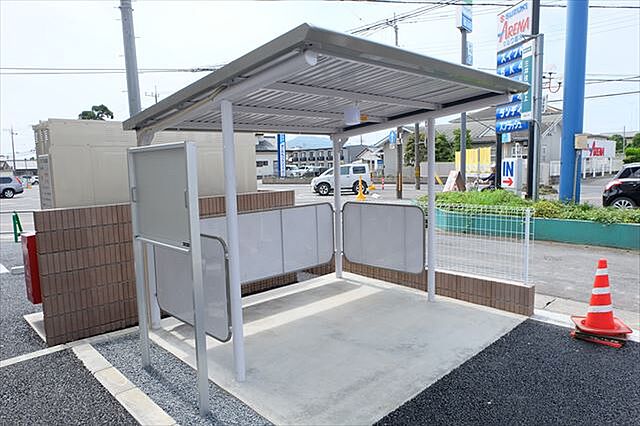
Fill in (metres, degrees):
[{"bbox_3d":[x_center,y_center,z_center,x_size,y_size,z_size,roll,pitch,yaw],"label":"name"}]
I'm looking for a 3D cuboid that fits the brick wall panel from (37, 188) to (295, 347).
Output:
[{"bbox_3d":[-1.515,0.488,5.165,3.200,1.290,0.120,-7,8,-43],"label":"brick wall panel"}]

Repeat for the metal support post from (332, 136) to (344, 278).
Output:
[{"bbox_3d":[0.277,-0.078,6.241,0.085,2.090,0.085,-7,8,-43],"label":"metal support post"}]

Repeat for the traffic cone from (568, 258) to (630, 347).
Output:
[{"bbox_3d":[2.622,0.775,3.962,0.400,0.740,0.400,-2,6,-3],"label":"traffic cone"}]

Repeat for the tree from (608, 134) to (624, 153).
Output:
[{"bbox_3d":[33.377,-6.685,48.000,2.000,4.500,2.000,2,7,30],"label":"tree"}]

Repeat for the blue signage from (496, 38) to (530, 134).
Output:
[{"bbox_3d":[6.094,-3.898,13.245,0.250,2.723,1.625,-3,6,-11],"label":"blue signage"}]

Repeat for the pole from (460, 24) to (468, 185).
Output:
[{"bbox_3d":[7.107,-4.752,21.000,0.250,7.900,0.250,0,6,17],"label":"pole"}]

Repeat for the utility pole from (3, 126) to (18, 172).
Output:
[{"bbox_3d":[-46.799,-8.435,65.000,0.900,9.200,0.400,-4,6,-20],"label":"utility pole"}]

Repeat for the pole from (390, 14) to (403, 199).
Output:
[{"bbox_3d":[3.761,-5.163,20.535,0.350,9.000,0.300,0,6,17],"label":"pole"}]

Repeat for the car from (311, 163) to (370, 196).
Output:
[{"bbox_3d":[1.175,-1.930,25.000,3.500,1.780,1.530,-2,6,-5],"label":"car"}]

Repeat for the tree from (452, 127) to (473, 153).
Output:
[{"bbox_3d":[11.028,-4.370,33.000,1.700,4.300,1.700,0,6,17],"label":"tree"}]

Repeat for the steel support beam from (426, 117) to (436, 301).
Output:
[{"bbox_3d":[1.325,-0.021,5.038,0.085,2.170,0.085,-7,8,-43],"label":"steel support beam"}]

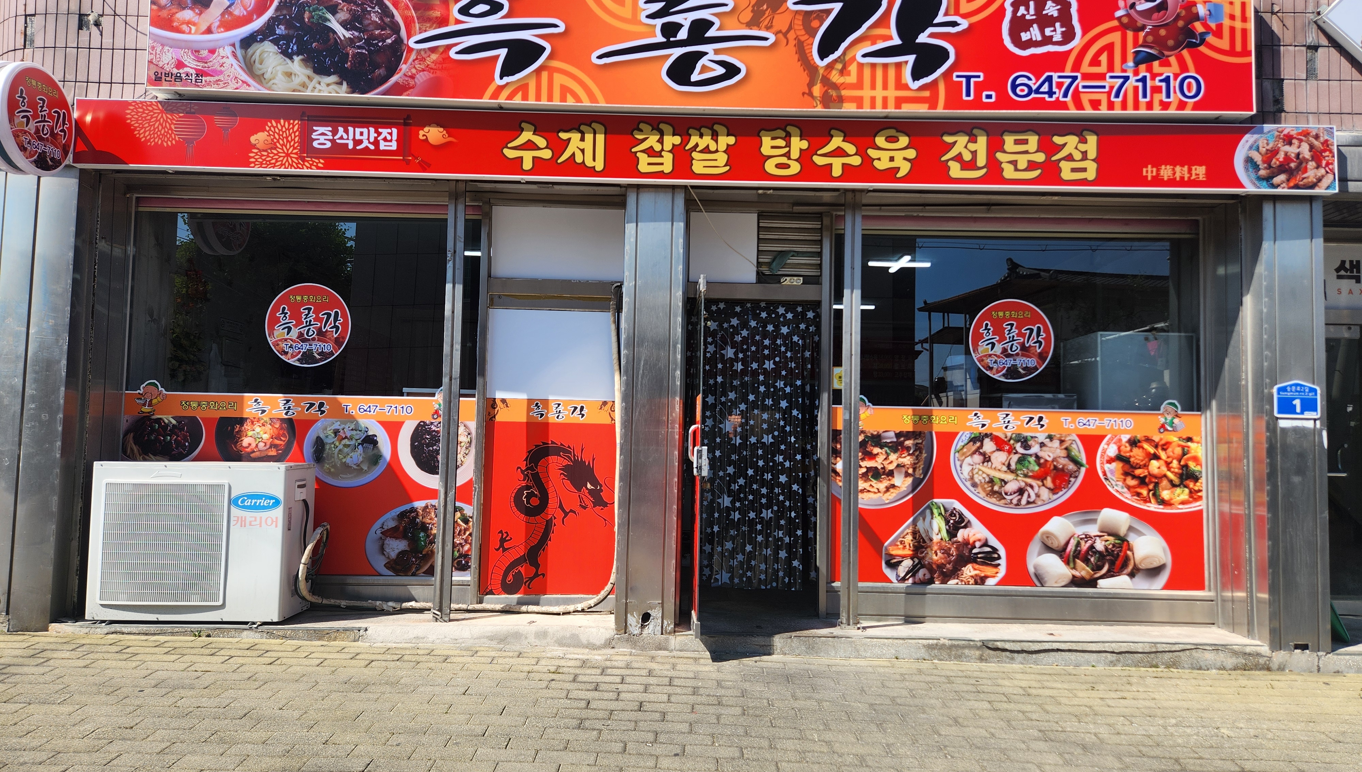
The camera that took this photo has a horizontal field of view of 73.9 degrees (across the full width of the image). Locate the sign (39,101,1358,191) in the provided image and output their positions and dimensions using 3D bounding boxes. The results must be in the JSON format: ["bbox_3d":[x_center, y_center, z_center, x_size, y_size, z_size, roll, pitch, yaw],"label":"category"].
[{"bbox_3d":[0.136,-1.232,4.726,6.506,0.350,0.127,1,-4,0],"label":"sign"}]

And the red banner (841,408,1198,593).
[{"bbox_3d":[1.972,0.656,5.292,2.176,1.028,0.020,1,-4,0],"label":"red banner"}]

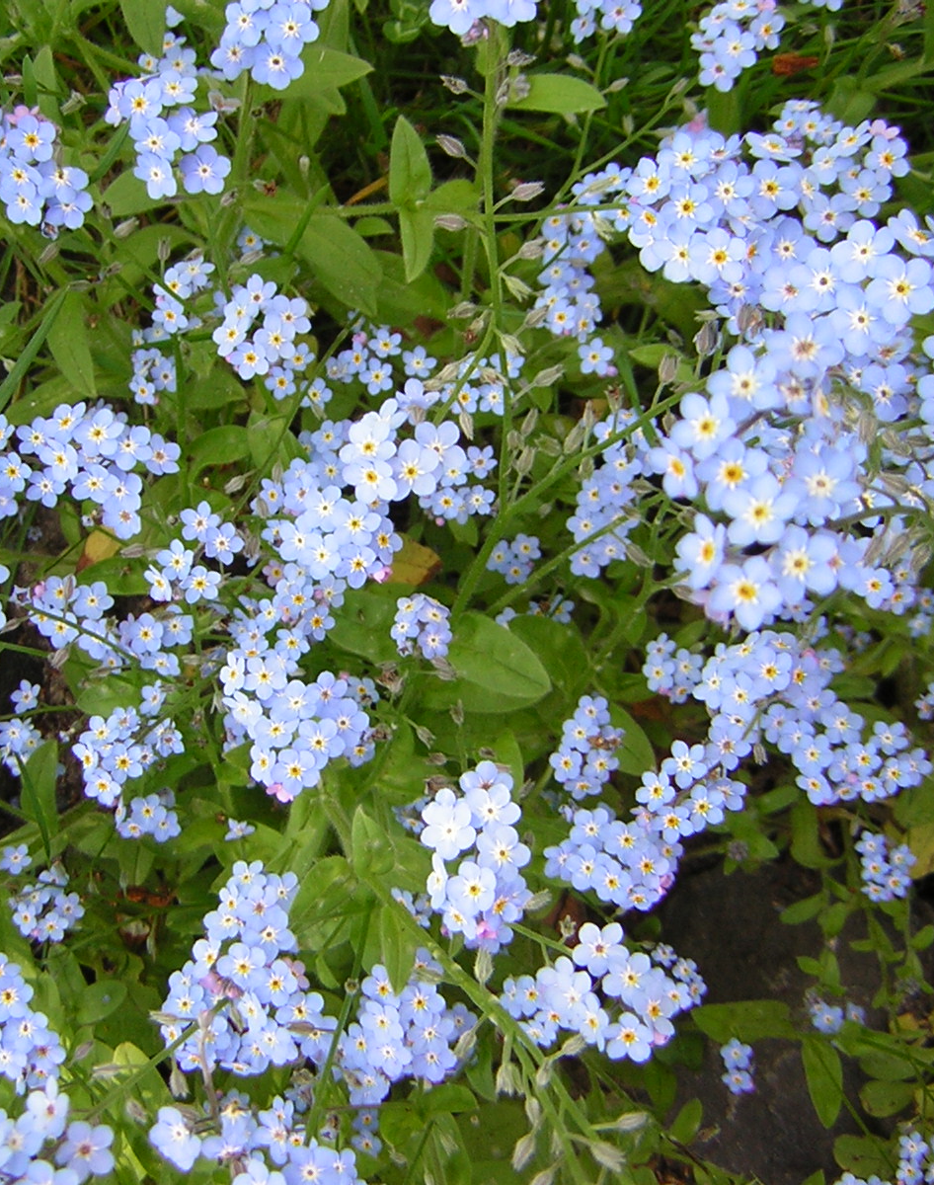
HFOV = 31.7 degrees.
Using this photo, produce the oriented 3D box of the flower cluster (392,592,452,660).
[{"bbox_3d":[-0.012,0.009,0.430,0.015,0.012,0.014,0,57,0],"label":"flower cluster"}]

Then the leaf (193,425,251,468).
[{"bbox_3d":[-0.076,-0.045,0.510,0.022,0.004,0.011,-37,80,-13],"label":"leaf"}]

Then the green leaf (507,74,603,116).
[{"bbox_3d":[0.028,-0.154,0.510,0.031,0.006,0.013,-2,80,1],"label":"green leaf"}]

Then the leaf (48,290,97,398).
[{"bbox_3d":[-0.119,-0.077,0.510,0.013,0.007,0.036,-11,77,-10],"label":"leaf"}]

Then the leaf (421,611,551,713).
[{"bbox_3d":[0.007,0.022,0.485,0.041,0.008,0.026,21,72,8],"label":"leaf"}]

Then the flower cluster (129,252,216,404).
[{"bbox_3d":[-0.083,-0.075,0.465,0.024,0.024,0.033,0,58,0],"label":"flower cluster"}]

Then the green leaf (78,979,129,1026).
[{"bbox_3d":[-0.115,0.130,0.520,0.020,0.004,0.011,-38,74,-21],"label":"green leaf"}]

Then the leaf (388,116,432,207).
[{"bbox_3d":[-0.015,-0.113,0.430,0.012,0.004,0.028,-6,73,-2],"label":"leaf"}]

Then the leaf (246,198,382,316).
[{"bbox_3d":[-0.045,-0.098,0.480,0.052,0.009,0.020,42,74,15],"label":"leaf"}]

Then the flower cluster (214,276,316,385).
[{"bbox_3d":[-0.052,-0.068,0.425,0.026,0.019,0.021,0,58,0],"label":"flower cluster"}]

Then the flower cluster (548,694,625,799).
[{"bbox_3d":[0.033,0.043,0.455,0.021,0.019,0.023,0,58,0],"label":"flower cluster"}]

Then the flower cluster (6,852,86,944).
[{"bbox_3d":[-0.113,0.082,0.440,0.021,0.014,0.021,0,57,0],"label":"flower cluster"}]

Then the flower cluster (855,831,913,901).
[{"bbox_3d":[0.127,0.083,0.500,0.018,0.016,0.017,0,58,0],"label":"flower cluster"}]

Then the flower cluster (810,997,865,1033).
[{"bbox_3d":[0.115,0.131,0.510,0.018,0.012,0.013,0,58,0],"label":"flower cluster"}]

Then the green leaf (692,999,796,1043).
[{"bbox_3d":[0.090,0.138,0.530,0.034,0.007,0.012,10,66,10],"label":"green leaf"}]

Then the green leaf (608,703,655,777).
[{"bbox_3d":[0.048,0.045,0.500,0.015,0.006,0.028,-40,72,-12],"label":"green leaf"}]

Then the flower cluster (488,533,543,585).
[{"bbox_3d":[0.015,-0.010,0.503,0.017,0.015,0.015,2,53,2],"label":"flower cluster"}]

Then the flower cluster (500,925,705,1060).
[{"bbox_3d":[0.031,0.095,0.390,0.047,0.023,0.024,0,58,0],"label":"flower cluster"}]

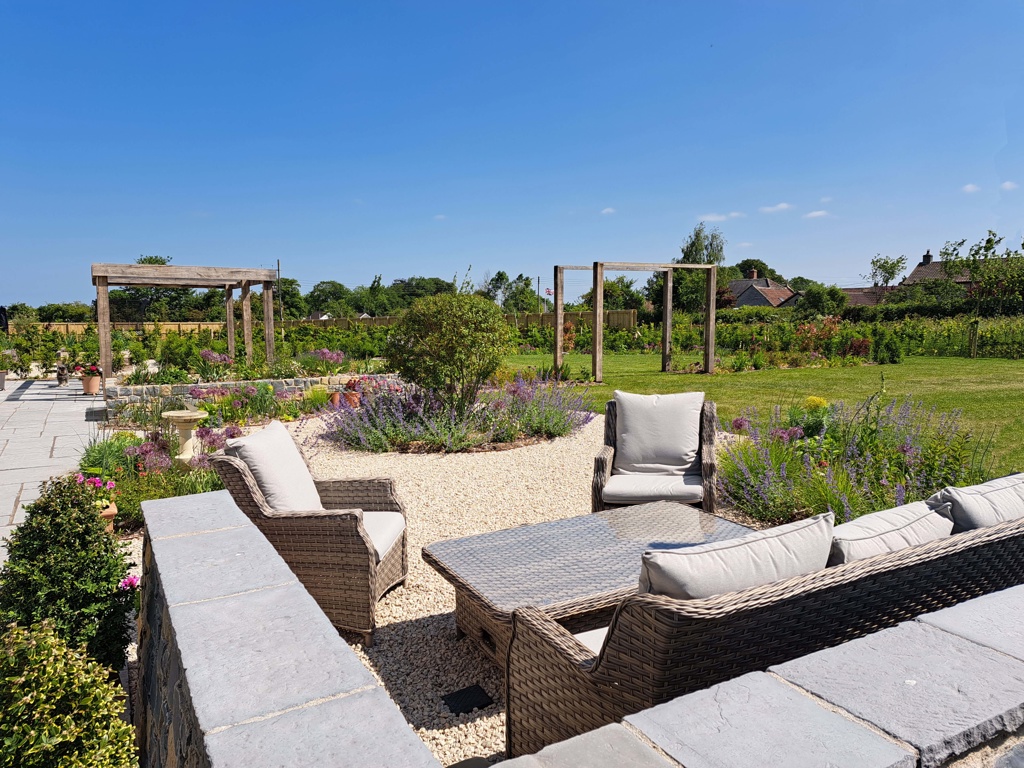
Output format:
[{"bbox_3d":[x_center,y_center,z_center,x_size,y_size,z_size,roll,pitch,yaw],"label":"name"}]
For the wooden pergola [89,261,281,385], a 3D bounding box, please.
[{"bbox_3d":[-6.968,-1.168,14.777,3.000,2.280,4.850,-3,7,-30],"label":"wooden pergola"}]

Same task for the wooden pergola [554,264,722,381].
[{"bbox_3d":[2.680,-1.350,15.222,3.270,2.350,1.580,-3,7,-30],"label":"wooden pergola"}]

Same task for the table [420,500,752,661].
[{"bbox_3d":[0.445,0.940,3.204,1.480,0.430,0.870,-3,7,-30],"label":"table"}]

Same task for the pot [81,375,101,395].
[{"bbox_3d":[-7.610,0.009,12.819,0.310,0.290,0.310,0,6,0],"label":"pot"}]

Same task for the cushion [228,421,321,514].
[{"bbox_3d":[-1.133,0.417,3.454,0.170,0.500,0.550,-24,2,9],"label":"cushion"}]

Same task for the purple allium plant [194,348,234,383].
[{"bbox_3d":[-5.240,-0.330,12.500,0.680,0.600,0.640,-3,6,-30],"label":"purple allium plant"}]

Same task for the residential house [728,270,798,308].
[{"bbox_3d":[30.118,-10.633,84.353,10.000,6.500,8.500,3,7,30],"label":"residential house"}]

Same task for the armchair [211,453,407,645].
[{"bbox_3d":[-0.951,0.687,3.462,0.770,0.880,0.730,1,6,7],"label":"armchair"}]

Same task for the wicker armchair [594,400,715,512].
[{"bbox_3d":[0.925,0.576,4.541,0.730,0.880,0.770,2,6,14],"label":"wicker armchair"}]

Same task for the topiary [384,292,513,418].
[{"bbox_3d":[-0.815,-0.366,9.111,1.600,1.580,1.600,0,6,0],"label":"topiary"}]

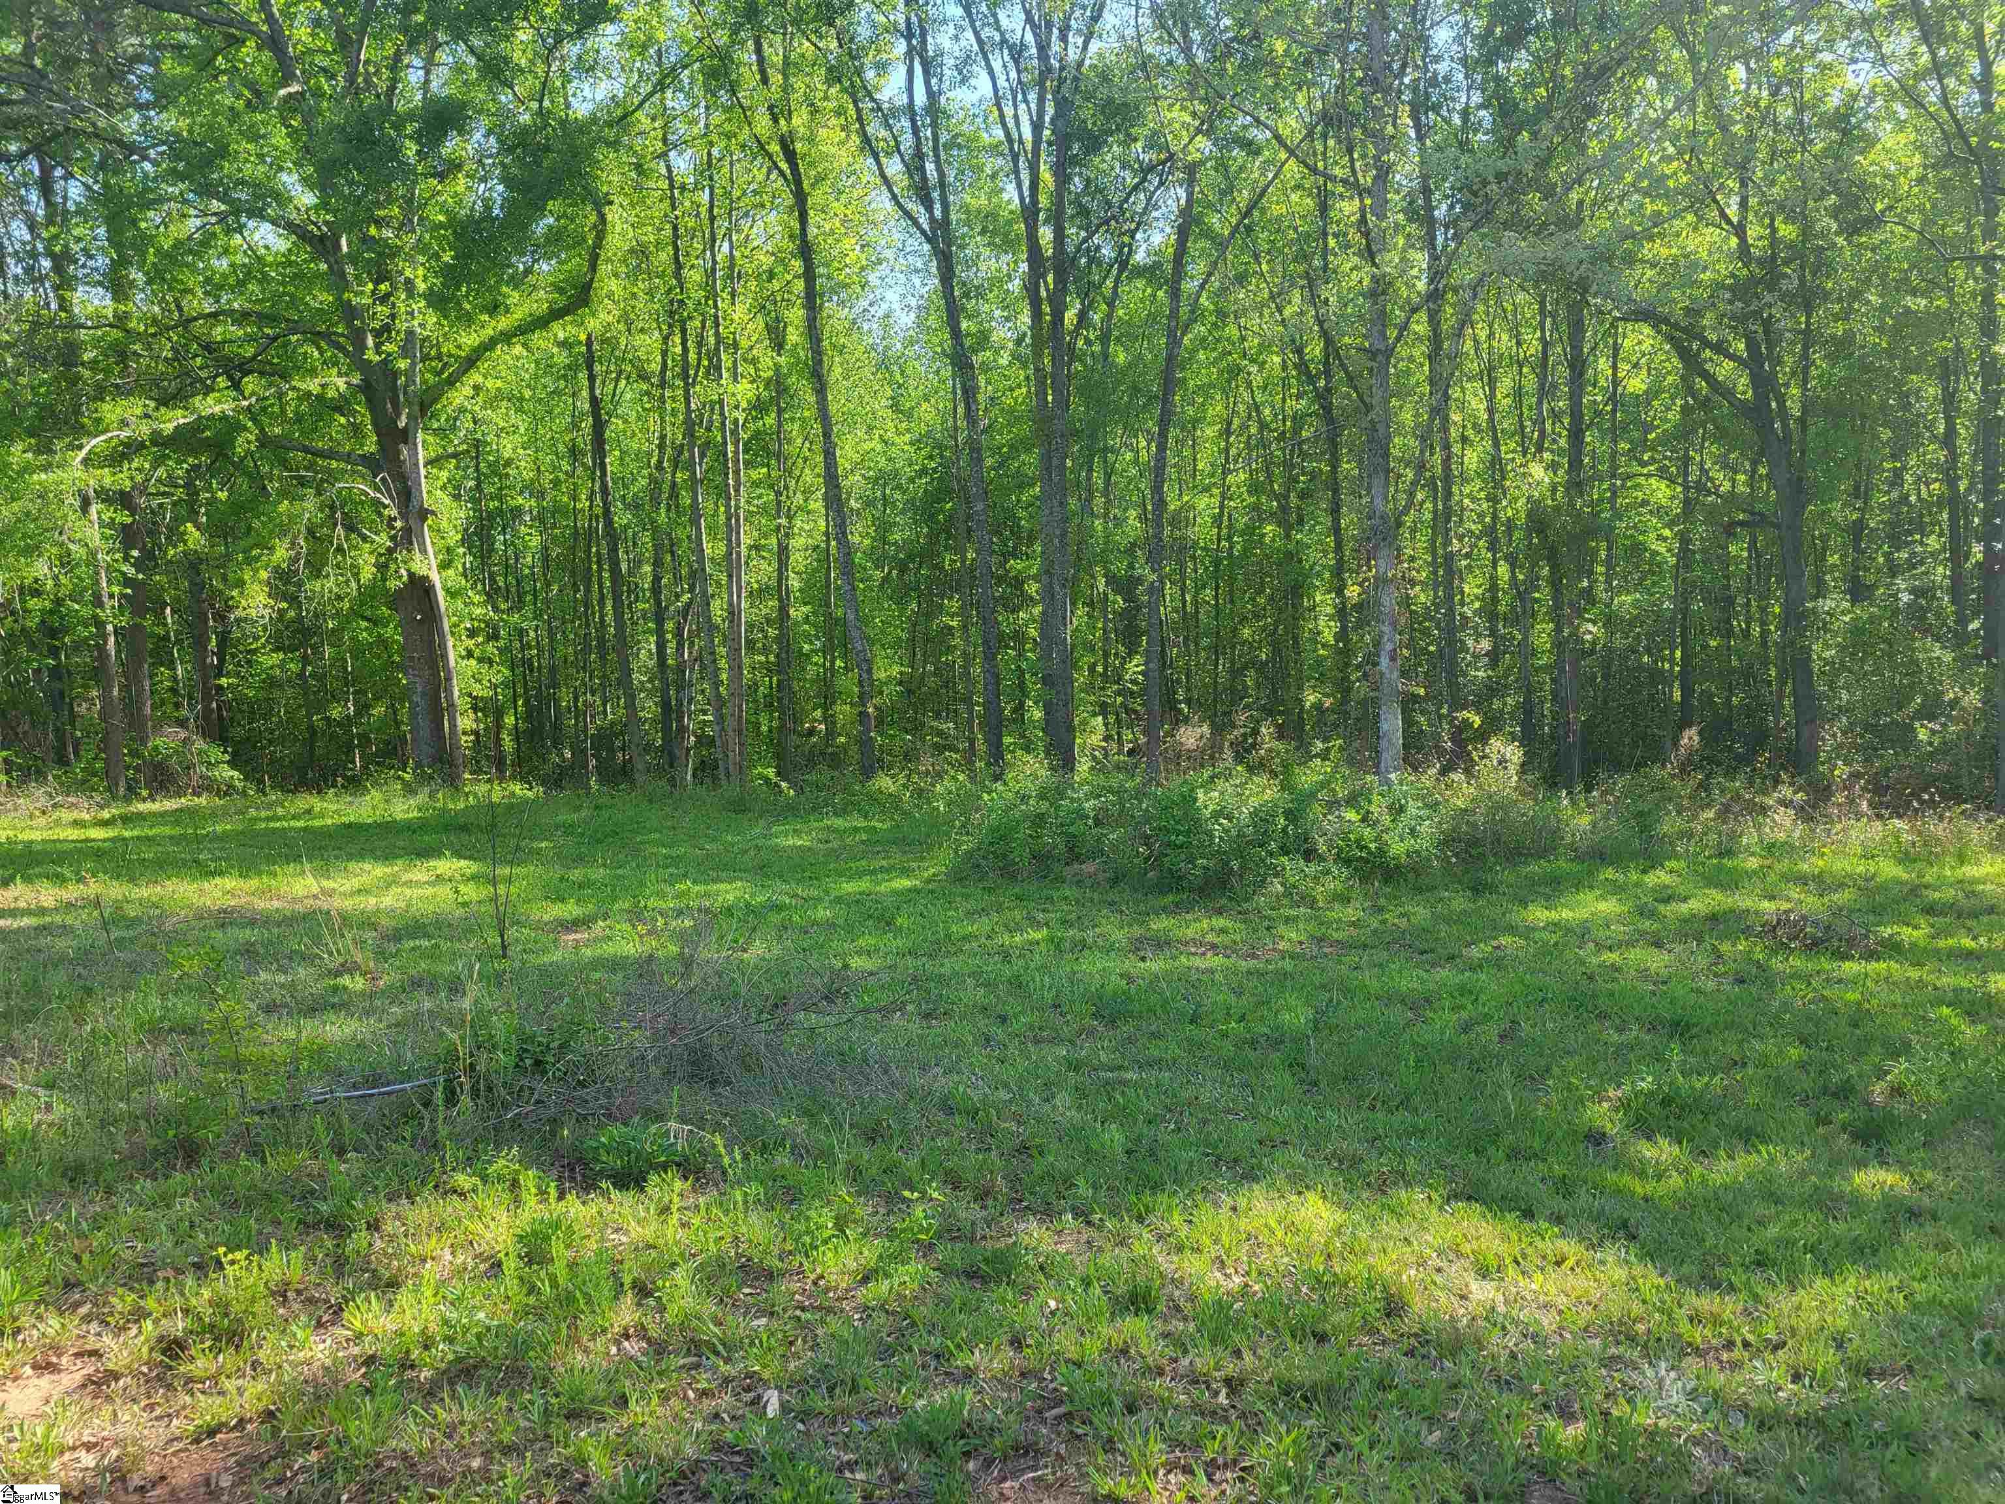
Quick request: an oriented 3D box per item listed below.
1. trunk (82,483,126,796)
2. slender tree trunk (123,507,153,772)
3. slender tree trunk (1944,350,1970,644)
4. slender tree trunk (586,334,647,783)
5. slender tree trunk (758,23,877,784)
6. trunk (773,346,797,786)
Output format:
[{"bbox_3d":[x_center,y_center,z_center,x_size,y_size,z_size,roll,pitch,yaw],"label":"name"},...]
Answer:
[{"bbox_3d":[-13.670,-1.708,22.917,0.335,4.750,0.289,-4,2,0],"label":"trunk"},{"bbox_3d":[-14.336,-1.886,24.924,0.416,4.320,0.372,-2,2,0],"label":"slender tree trunk"},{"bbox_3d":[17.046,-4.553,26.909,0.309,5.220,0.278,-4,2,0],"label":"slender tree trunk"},{"bbox_3d":[-6.387,-3.175,24.870,0.312,7.460,0.257,-6,2,0],"label":"slender tree trunk"},{"bbox_3d":[-2.901,-5.419,23.795,0.624,11.820,0.302,-7,2,0],"label":"slender tree trunk"},{"bbox_3d":[-3.998,-3.366,27.361,0.286,7.970,0.220,-1,2,0],"label":"trunk"}]

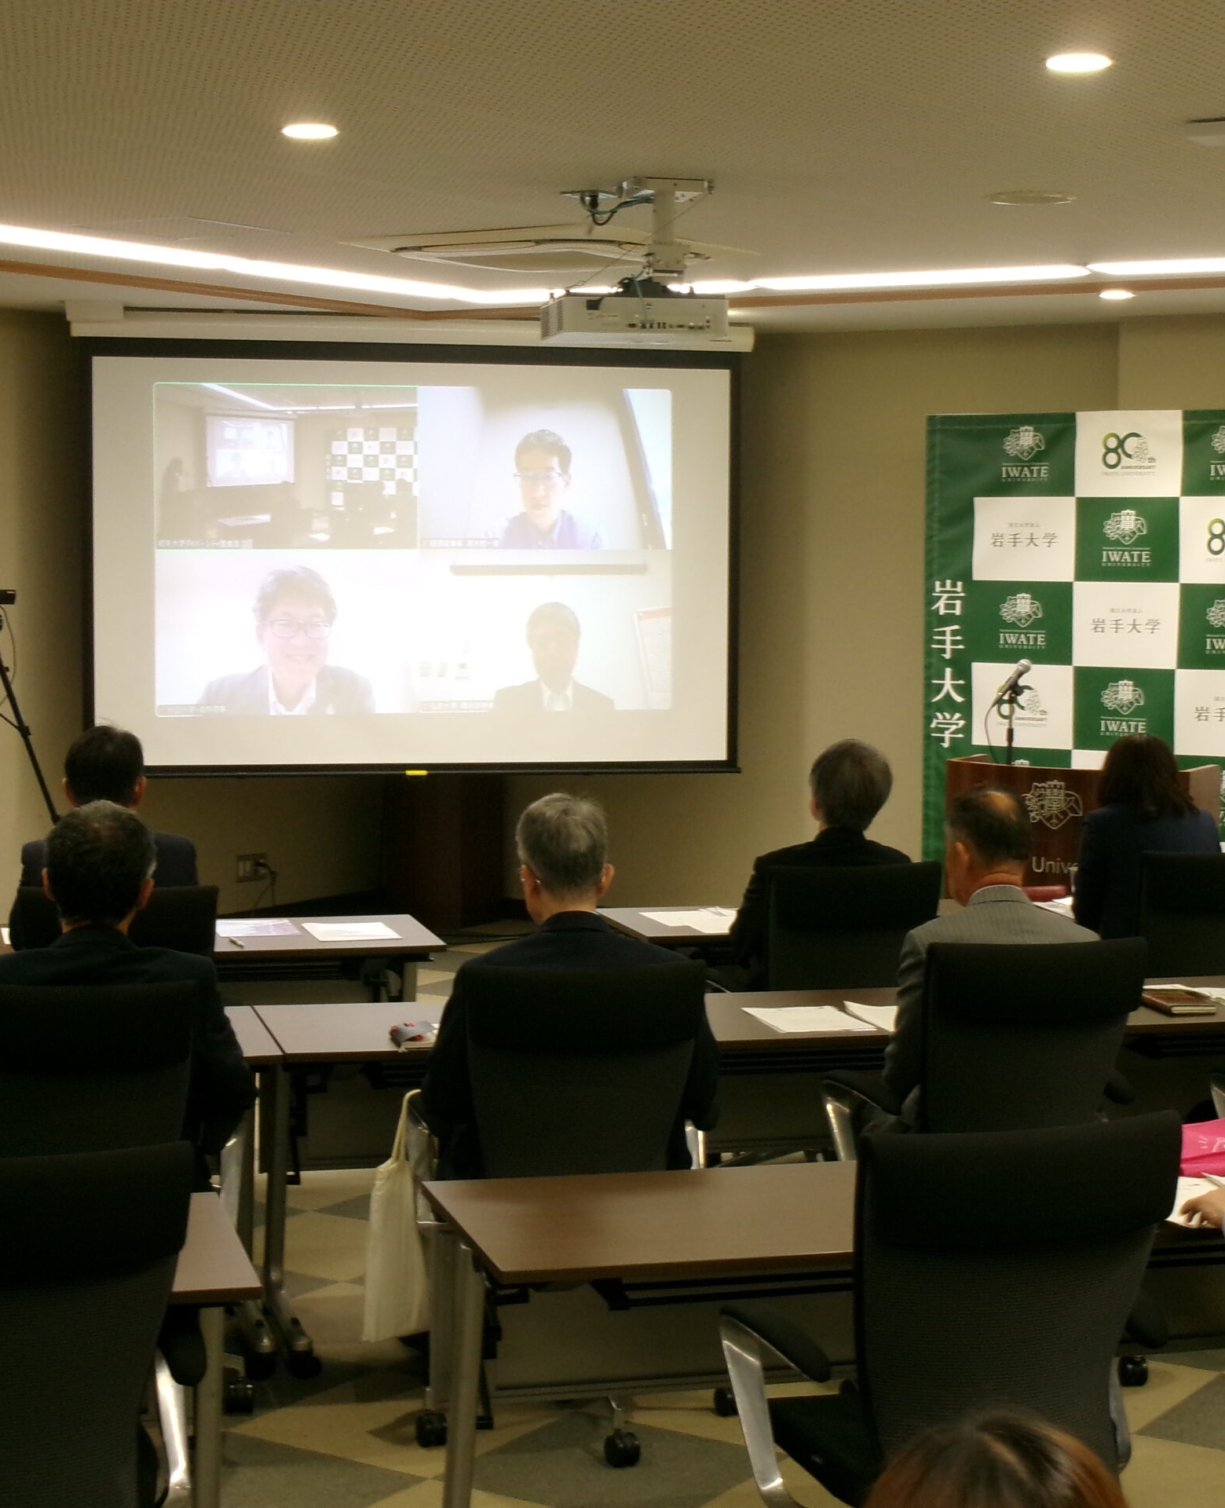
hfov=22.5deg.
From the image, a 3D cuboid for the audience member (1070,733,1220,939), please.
[{"bbox_3d":[1.385,0.571,8.366,0.480,1.260,0.750,-1,4,-16],"label":"audience member"}]

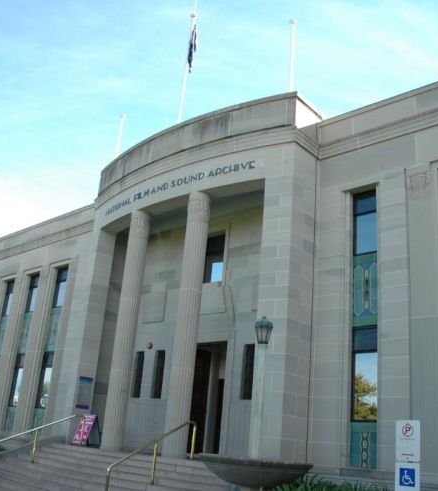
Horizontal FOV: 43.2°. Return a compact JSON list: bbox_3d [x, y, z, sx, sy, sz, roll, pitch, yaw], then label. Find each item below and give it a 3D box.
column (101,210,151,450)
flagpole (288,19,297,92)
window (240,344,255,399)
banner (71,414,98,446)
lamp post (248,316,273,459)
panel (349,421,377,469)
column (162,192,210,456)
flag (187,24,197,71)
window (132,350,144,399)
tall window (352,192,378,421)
[{"bbox_3d":[-2.914,2.435,17.760,0.720,7.750,0.720,-13,-27,40],"label":"column"},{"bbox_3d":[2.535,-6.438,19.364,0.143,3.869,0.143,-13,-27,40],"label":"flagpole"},{"bbox_3d":[0.988,4.162,18.143,0.509,1.812,0.204,-13,-27,40],"label":"window"},{"bbox_3d":[-4.401,6.183,18.457,0.662,1.018,0.713,-7,-23,29],"label":"banner"},{"bbox_3d":[0.843,3.073,11.393,0.387,3.217,0.387,-13,-27,40],"label":"lamp post"},{"bbox_3d":[3.360,4.628,12.859,0.690,1.010,0.100,-13,-27,40],"label":"panel"},{"bbox_3d":[-0.931,2.244,17.510,0.753,8.298,0.753,5,-20,2],"label":"column"},{"bbox_3d":[-1.067,-7.902,22.156,0.336,2.342,0.285,-13,-27,40],"label":"flag"},{"bbox_3d":[-2.791,4.621,19.675,0.430,1.640,0.150,-13,-27,40],"label":"window"},{"bbox_3d":[4.195,1.553,15.909,0.774,6.781,0.204,-13,-27,40],"label":"tall window"}]

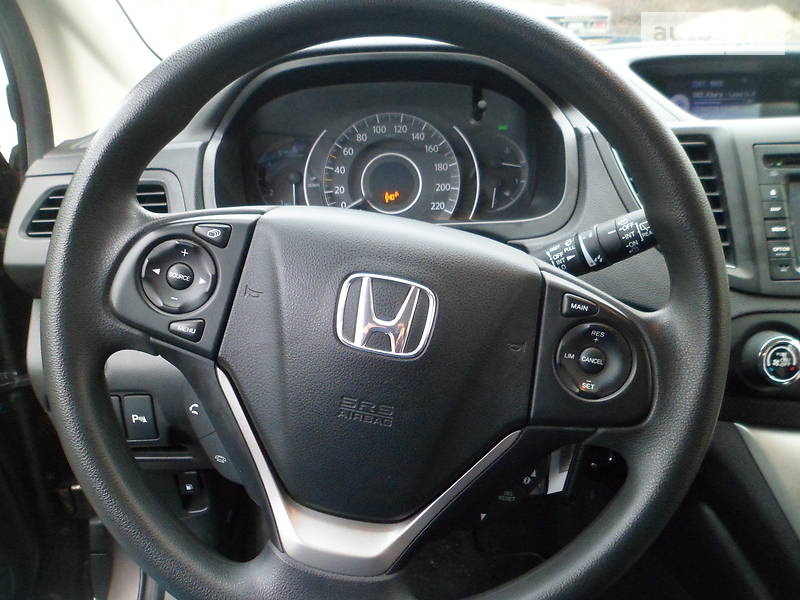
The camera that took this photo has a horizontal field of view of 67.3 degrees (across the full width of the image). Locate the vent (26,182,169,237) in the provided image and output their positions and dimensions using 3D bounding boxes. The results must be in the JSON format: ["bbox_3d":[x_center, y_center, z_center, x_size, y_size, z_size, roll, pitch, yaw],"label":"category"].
[{"bbox_3d":[-0.277,-0.083,0.550,0.130,0.050,0.030,-2,0,-2],"label":"vent"}]

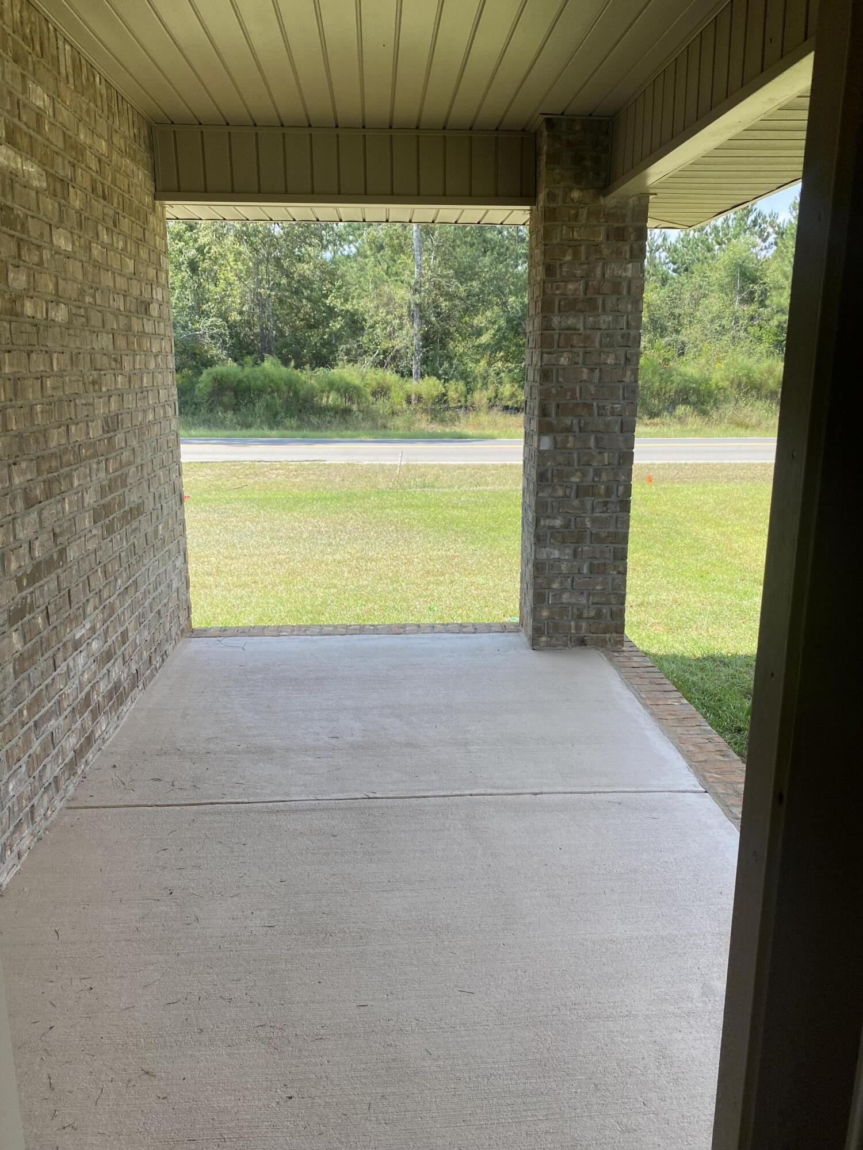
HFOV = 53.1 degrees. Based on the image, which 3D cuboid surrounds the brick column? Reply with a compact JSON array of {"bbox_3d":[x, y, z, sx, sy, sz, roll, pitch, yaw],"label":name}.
[{"bbox_3d":[0.759,-0.899,4.448,0.495,2.546,0.395,-1,14,-3],"label":"brick column"}]

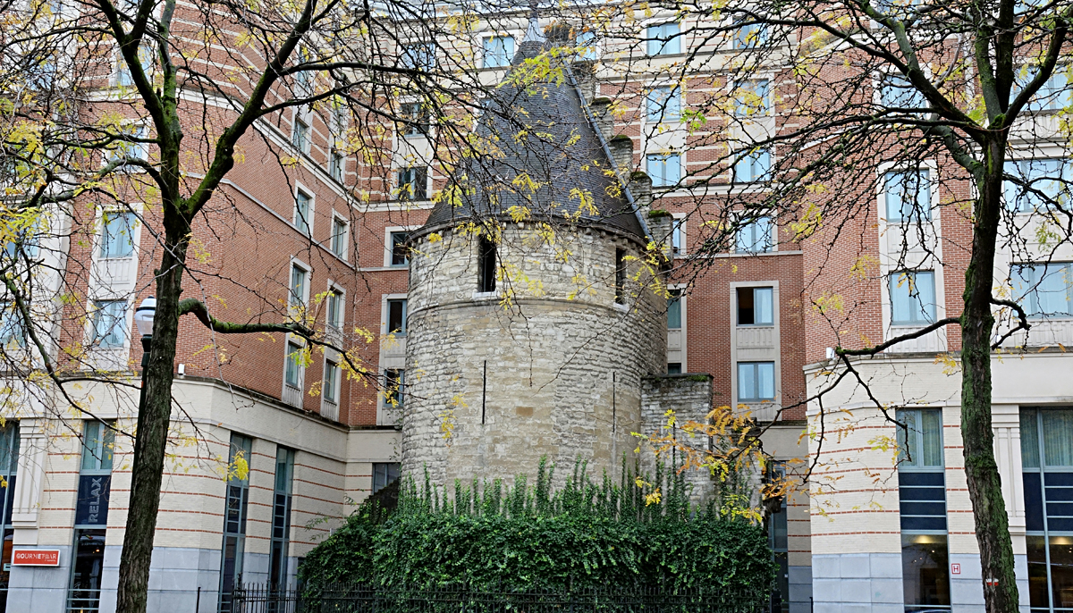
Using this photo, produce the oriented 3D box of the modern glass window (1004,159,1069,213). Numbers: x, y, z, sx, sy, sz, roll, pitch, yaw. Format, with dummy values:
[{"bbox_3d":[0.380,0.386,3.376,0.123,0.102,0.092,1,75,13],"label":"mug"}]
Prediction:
[{"bbox_3d":[13.519,-3.237,32.708,1.873,1.478,0.150,-2,-14,13],"label":"modern glass window"}]

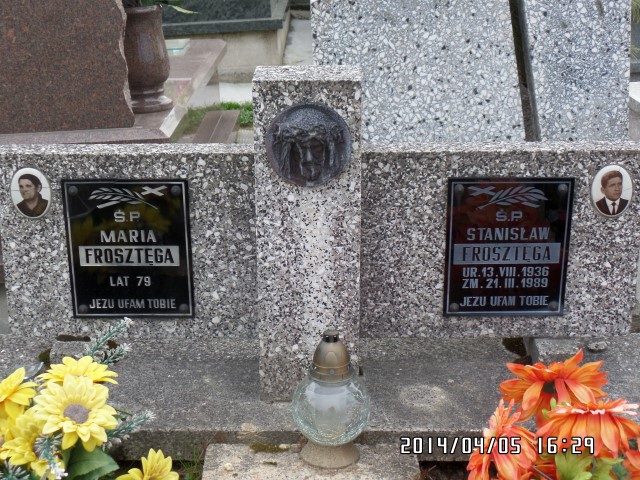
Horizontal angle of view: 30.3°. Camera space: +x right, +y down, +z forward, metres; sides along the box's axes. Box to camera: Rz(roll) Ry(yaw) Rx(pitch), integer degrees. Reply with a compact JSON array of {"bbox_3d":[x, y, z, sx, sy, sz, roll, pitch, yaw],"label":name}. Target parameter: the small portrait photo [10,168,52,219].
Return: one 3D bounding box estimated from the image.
[{"bbox_3d":[-0.562,-0.091,2.306,0.078,0.105,0.010,0,22,0],"label":"small portrait photo"}]

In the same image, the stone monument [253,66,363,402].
[{"bbox_3d":[-0.021,-0.001,2.217,0.189,0.635,0.105,0,22,0],"label":"stone monument"}]

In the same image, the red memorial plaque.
[{"bbox_3d":[0.375,0.018,2.360,0.245,0.297,0.012,0,22,0],"label":"red memorial plaque"}]

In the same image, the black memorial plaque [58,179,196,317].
[{"bbox_3d":[-0.348,0.020,2.167,0.225,0.274,0.010,0,23,0],"label":"black memorial plaque"}]

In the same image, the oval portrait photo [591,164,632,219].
[{"bbox_3d":[0.573,-0.095,2.315,0.080,0.110,0.010,0,22,0],"label":"oval portrait photo"}]

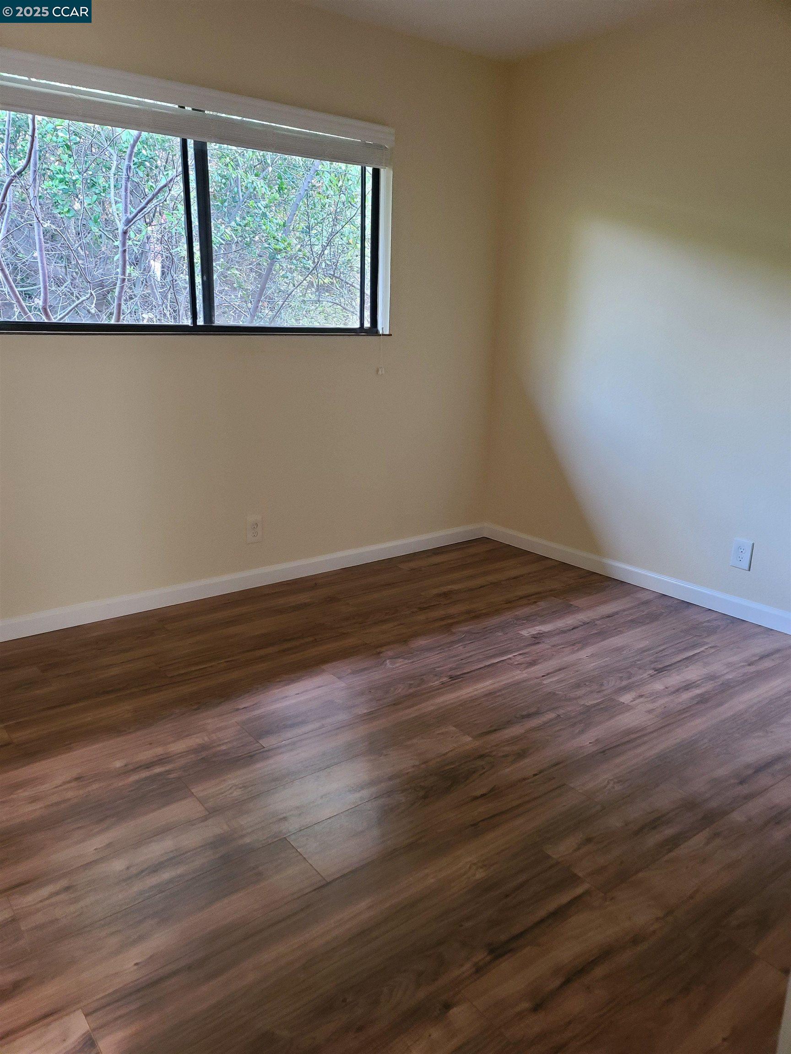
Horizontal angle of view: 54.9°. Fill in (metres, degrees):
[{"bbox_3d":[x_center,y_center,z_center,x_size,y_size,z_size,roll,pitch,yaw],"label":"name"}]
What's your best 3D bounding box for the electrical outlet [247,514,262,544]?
[{"bbox_3d":[-0.643,0.012,3.473,0.077,0.121,0.009,-11,19,-36],"label":"electrical outlet"}]

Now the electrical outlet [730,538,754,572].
[{"bbox_3d":[1.451,0.116,3.188,0.009,0.121,0.077,-11,19,-36],"label":"electrical outlet"}]

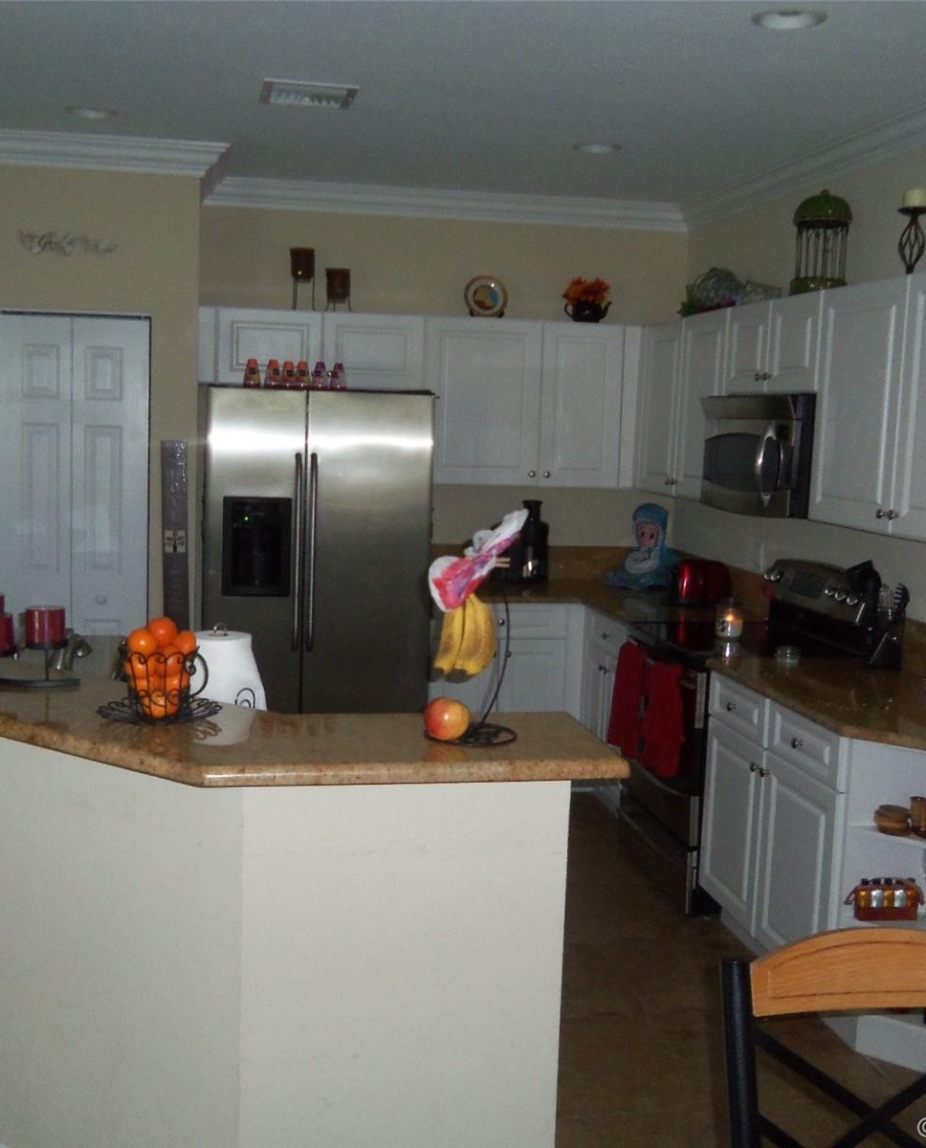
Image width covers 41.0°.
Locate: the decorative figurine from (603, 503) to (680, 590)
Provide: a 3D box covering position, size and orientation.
[{"bbox_3d":[0.868,-0.143,6.049,0.340,0.405,0.260,5,7,22],"label":"decorative figurine"}]

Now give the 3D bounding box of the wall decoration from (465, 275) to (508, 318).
[{"bbox_3d":[0.109,-1.296,5.828,0.212,0.210,0.060,0,7,-11],"label":"wall decoration"}]

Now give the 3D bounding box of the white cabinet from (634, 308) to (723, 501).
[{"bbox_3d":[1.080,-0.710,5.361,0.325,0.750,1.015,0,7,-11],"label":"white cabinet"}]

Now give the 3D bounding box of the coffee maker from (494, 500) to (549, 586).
[{"bbox_3d":[0.284,-0.147,5.947,0.245,0.405,0.230,0,7,-11],"label":"coffee maker"}]

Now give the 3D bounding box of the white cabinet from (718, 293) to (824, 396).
[{"bbox_3d":[1.270,-0.817,4.515,0.330,0.335,0.766,0,7,-11],"label":"white cabinet"}]

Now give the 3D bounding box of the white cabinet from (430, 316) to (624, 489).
[{"bbox_3d":[0.257,-0.814,5.954,0.964,0.759,0.325,0,7,-11],"label":"white cabinet"}]

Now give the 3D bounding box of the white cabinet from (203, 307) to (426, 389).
[{"bbox_3d":[-0.694,-1.024,5.697,0.985,0.325,0.335,0,7,-11],"label":"white cabinet"}]

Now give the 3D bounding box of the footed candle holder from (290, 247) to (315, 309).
[{"bbox_3d":[-0.725,-1.329,5.613,0.117,0.290,0.117,0,7,-11],"label":"footed candle holder"}]

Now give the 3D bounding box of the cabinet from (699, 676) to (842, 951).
[{"bbox_3d":[1.228,0.804,3.911,0.619,0.845,0.900,0,7,-11],"label":"cabinet"}]

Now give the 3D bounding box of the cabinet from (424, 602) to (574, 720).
[{"bbox_3d":[0.111,0.510,5.947,0.705,0.840,0.608,0,7,-11],"label":"cabinet"}]

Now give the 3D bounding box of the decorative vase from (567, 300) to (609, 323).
[{"bbox_3d":[0.585,-1.220,5.868,0.205,0.115,0.140,0,7,-11],"label":"decorative vase"}]

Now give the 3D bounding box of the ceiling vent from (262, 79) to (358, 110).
[{"bbox_3d":[-0.522,-1.600,4.170,0.310,0.020,0.335,0,7,-11],"label":"ceiling vent"}]

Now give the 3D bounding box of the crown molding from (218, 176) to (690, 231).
[{"bbox_3d":[-0.033,-1.750,5.879,2.350,0.112,0.110,0,7,-11],"label":"crown molding"}]

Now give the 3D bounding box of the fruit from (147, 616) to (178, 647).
[{"bbox_3d":[-0.634,0.121,2.619,0.066,0.066,0.066,0,7,-11],"label":"fruit"}]

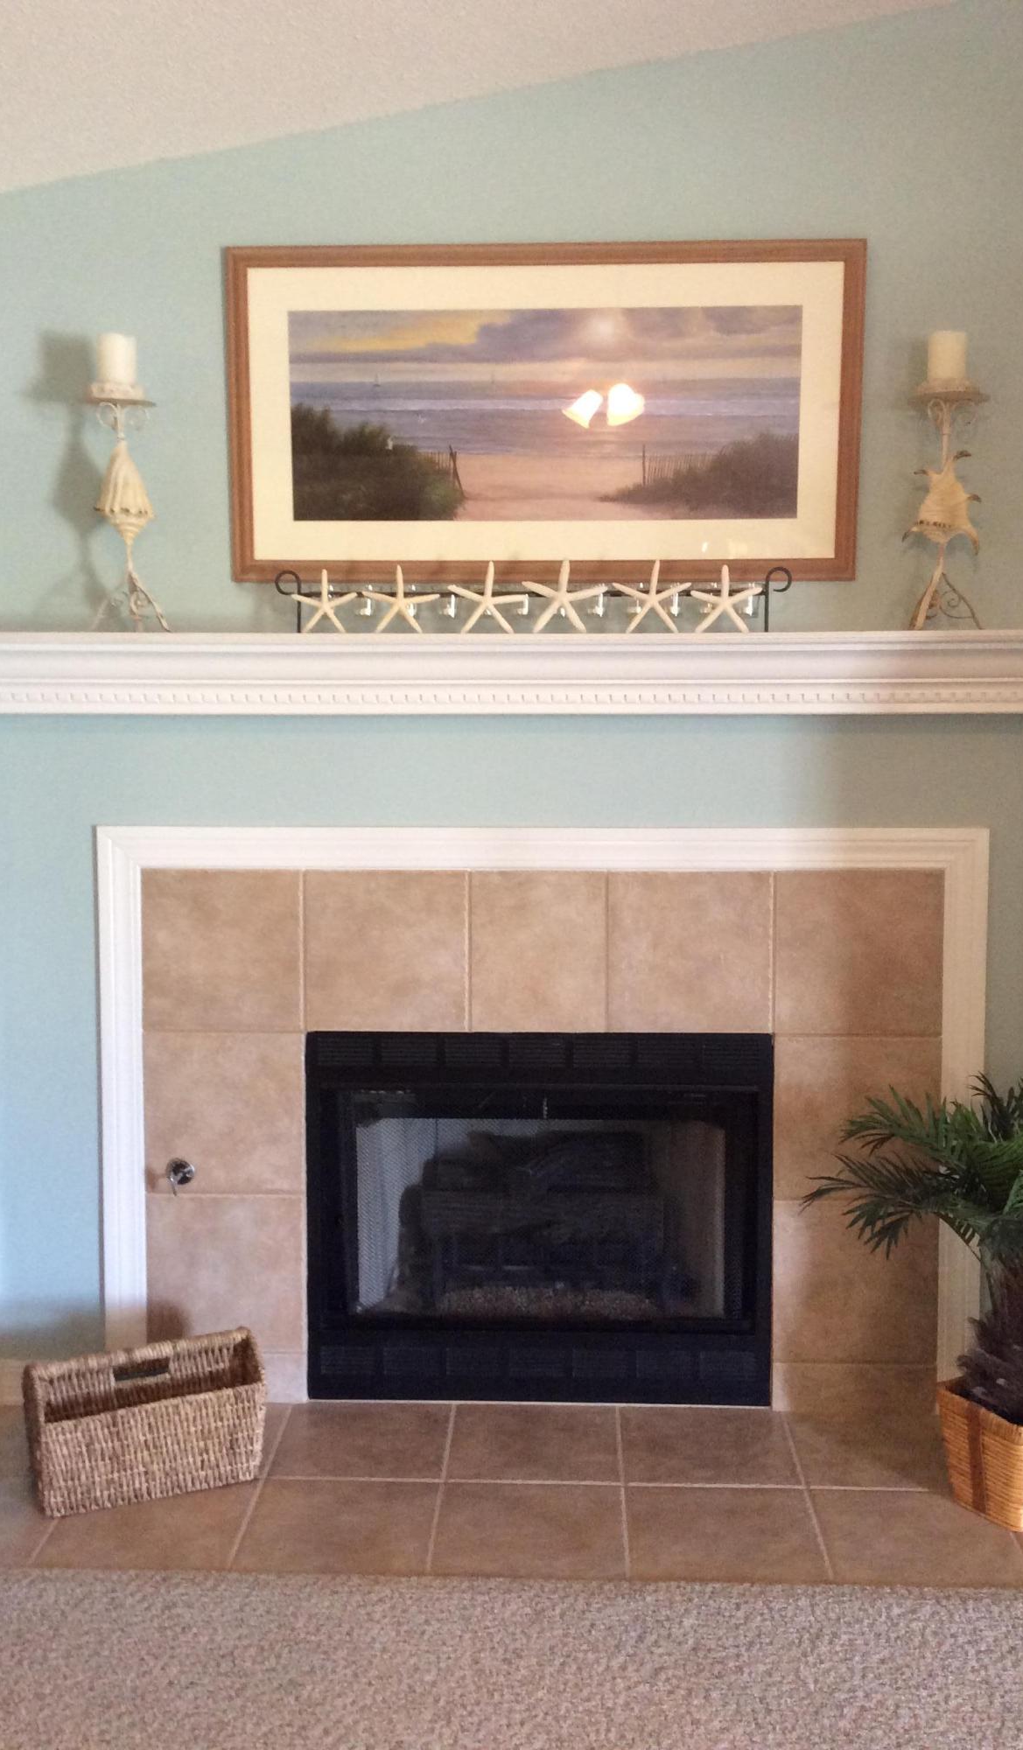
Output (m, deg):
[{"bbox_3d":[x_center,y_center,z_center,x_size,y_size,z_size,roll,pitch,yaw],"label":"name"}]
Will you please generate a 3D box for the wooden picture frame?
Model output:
[{"bbox_3d":[0.061,-0.883,3.112,1.212,0.627,0.030,0,9,2],"label":"wooden picture frame"}]

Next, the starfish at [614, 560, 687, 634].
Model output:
[{"bbox_3d":[0.268,-0.528,3.071,0.151,0.142,0.022,0,4,2],"label":"starfish"}]

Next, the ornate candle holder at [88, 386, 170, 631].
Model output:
[{"bbox_3d":[-0.727,-0.691,3.073,0.150,0.469,0.146,0,4,2],"label":"ornate candle holder"}]

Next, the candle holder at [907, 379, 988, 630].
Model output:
[{"bbox_3d":[0.815,-0.686,3.018,0.149,0.470,0.145,0,4,2],"label":"candle holder"}]

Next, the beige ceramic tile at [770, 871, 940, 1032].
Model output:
[{"bbox_3d":[0.690,0.155,3.207,0.332,0.330,0.010,0,4,2],"label":"beige ceramic tile"}]

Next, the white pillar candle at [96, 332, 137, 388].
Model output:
[{"bbox_3d":[-0.745,-0.975,3.051,0.076,0.096,0.076,0,4,2],"label":"white pillar candle"}]

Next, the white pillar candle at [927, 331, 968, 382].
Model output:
[{"bbox_3d":[0.808,-0.963,2.996,0.074,0.089,0.074,0,4,2],"label":"white pillar candle"}]

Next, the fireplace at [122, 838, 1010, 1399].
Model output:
[{"bbox_3d":[0.057,0.550,3.332,1.640,1.120,0.050,0,4,2],"label":"fireplace"}]

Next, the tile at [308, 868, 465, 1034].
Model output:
[{"bbox_3d":[-0.252,0.153,3.241,0.327,0.324,0.010,0,4,2],"label":"tile"}]

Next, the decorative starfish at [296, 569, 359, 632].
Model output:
[{"bbox_3d":[-0.359,-0.522,3.097,0.125,0.127,0.022,0,4,2],"label":"decorative starfish"}]

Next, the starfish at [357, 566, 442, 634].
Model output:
[{"bbox_3d":[-0.210,-0.525,3.091,0.149,0.134,0.022,0,4,2],"label":"starfish"}]

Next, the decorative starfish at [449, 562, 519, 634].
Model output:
[{"bbox_3d":[-0.045,-0.524,3.067,0.147,0.146,0.024,0,-4,2],"label":"decorative starfish"}]

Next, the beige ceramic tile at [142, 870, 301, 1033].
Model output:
[{"bbox_3d":[-0.583,0.153,3.253,0.321,0.327,0.010,0,4,2],"label":"beige ceramic tile"}]

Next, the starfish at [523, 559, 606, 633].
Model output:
[{"bbox_3d":[0.103,-0.529,3.078,0.164,0.144,0.022,0,4,2],"label":"starfish"}]

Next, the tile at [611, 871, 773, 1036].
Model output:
[{"bbox_3d":[0.363,0.158,3.292,0.333,0.333,0.012,0,4,2],"label":"tile"}]

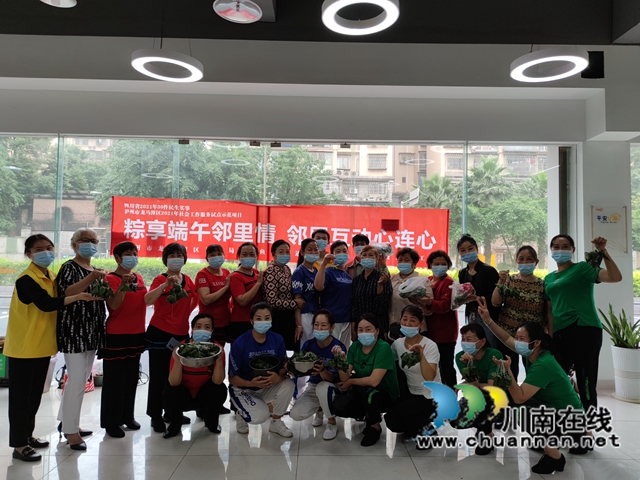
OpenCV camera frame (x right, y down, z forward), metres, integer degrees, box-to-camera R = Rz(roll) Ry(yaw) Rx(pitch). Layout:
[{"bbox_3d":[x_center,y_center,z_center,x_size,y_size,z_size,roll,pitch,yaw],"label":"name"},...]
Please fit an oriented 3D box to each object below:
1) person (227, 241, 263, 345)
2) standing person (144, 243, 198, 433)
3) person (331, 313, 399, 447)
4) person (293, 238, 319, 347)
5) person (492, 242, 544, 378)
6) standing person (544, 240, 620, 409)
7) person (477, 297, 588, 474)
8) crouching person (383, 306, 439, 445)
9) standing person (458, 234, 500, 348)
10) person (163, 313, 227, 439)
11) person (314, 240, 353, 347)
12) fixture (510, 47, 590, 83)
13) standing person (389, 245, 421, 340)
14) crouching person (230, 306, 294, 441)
[{"bbox_3d":[-0.708,0.800,4.218,0.450,1.560,0.340,2,-3,-30],"label":"person"},{"bbox_3d":[-1.272,0.817,3.853,0.460,1.570,0.380,1,-3,-18],"label":"standing person"},{"bbox_3d":[0.365,1.073,3.644,0.550,0.980,0.680,-1,-3,30],"label":"person"},{"bbox_3d":[-0.101,0.790,4.164,0.420,1.606,0.310,2,-3,-29],"label":"person"},{"bbox_3d":[1.726,0.816,3.838,0.500,1.540,0.360,0,-3,18],"label":"person"},{"bbox_3d":[1.989,0.774,3.408,0.580,1.637,0.360,-1,-4,30],"label":"standing person"},{"bbox_3d":[1.539,1.013,3.233,0.760,1.129,0.570,3,-4,-31],"label":"person"},{"bbox_3d":[0.750,1.055,3.561,0.500,1.067,0.640,0,-3,14],"label":"crouching person"},{"bbox_3d":[1.442,0.772,4.010,0.450,1.640,0.340,-1,-3,34],"label":"standing person"},{"bbox_3d":[-1.035,1.086,3.703,0.500,0.943,0.580,1,-3,-9],"label":"person"},{"bbox_3d":[0.122,0.795,4.017,0.450,1.587,0.350,2,-3,-19],"label":"person"},{"bbox_3d":[1.925,-1.465,3.742,0.578,0.075,0.578,1,-2,-1],"label":"fixture"},{"bbox_3d":[0.835,0.855,4.233,0.460,1.560,0.360,0,-2,14],"label":"standing person"},{"bbox_3d":[-0.491,1.039,3.725,0.600,1.040,0.660,1,-3,-13],"label":"crouching person"}]

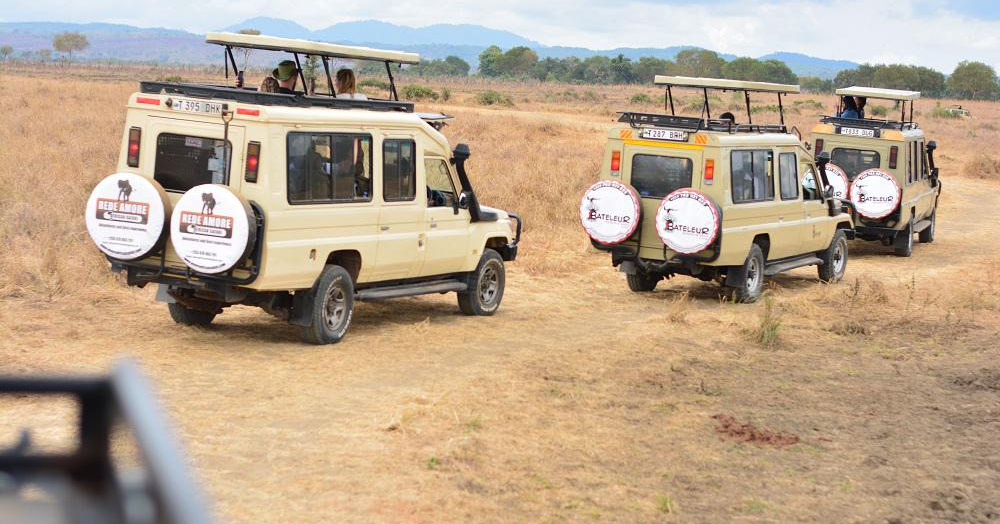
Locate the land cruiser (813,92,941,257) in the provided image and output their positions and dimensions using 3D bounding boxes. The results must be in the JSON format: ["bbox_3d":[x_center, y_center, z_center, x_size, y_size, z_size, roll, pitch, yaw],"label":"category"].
[{"bbox_3d":[6.452,-1.615,35.664,1.900,2.700,6.080,7,6,17],"label":"land cruiser"}]

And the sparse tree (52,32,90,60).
[{"bbox_3d":[-92.809,-46.242,450.000,7.779,7.131,7.390,4,6,0],"label":"sparse tree"}]

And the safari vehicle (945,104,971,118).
[{"bbox_3d":[75.265,-24.384,340.000,5.600,2.650,1.900,2,6,-22],"label":"safari vehicle"}]

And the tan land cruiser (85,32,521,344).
[{"bbox_3d":[-1.647,-0.776,21.297,1.900,2.850,6.300,8,6,23],"label":"tan land cruiser"}]

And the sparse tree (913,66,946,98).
[{"bbox_3d":[88.581,-37.167,430.000,7.227,6.814,6.866,4,6,0],"label":"sparse tree"}]

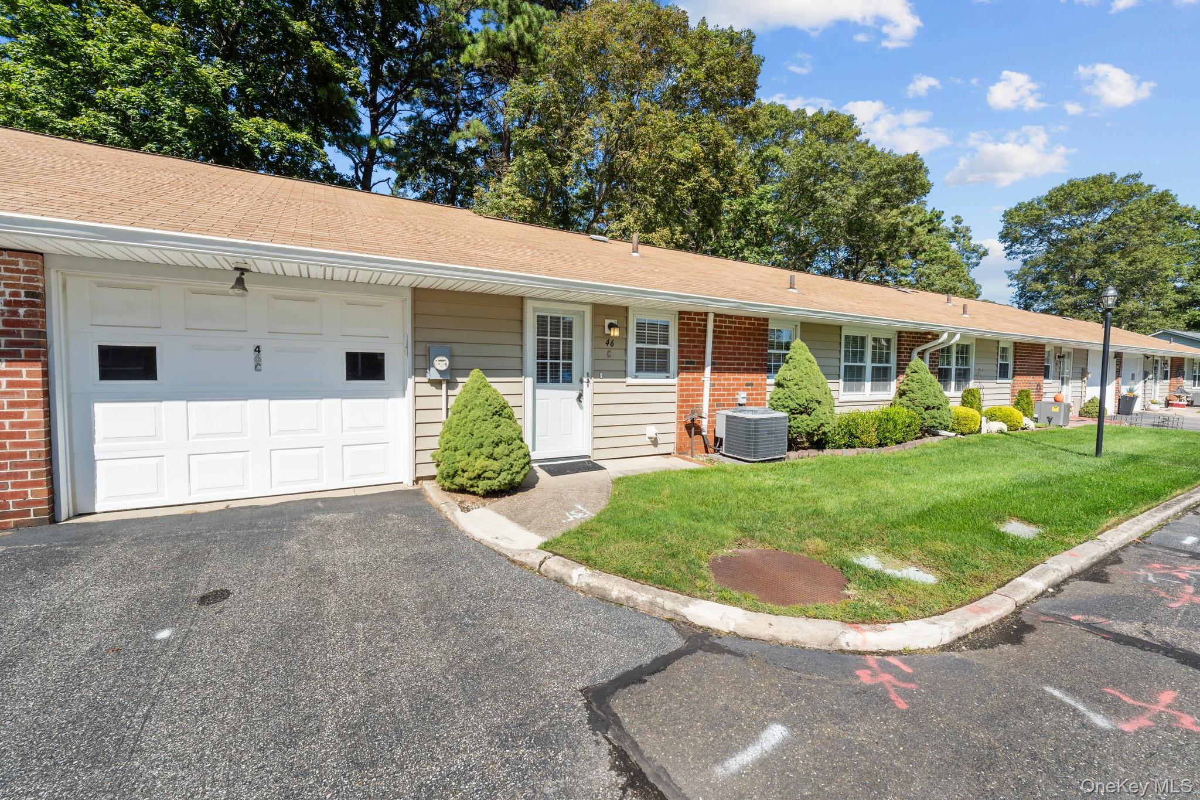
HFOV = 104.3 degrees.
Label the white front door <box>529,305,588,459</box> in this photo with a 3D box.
[{"bbox_3d":[-0.531,-0.223,6.179,0.876,1.992,0.070,-1,3,-28],"label":"white front door"}]

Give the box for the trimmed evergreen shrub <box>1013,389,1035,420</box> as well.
[{"bbox_3d":[11.053,0.109,12.164,0.410,0.780,0.410,-1,3,-28],"label":"trimmed evergreen shrub"}]

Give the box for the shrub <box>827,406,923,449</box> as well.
[{"bbox_3d":[4.823,0.416,8.168,2.250,0.620,0.750,-1,3,-28],"label":"shrub"}]

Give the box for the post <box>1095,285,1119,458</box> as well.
[{"bbox_3d":[7.979,-0.446,7.377,0.230,2.720,0.230,-1,3,-29],"label":"post"}]

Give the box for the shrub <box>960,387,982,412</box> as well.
[{"bbox_3d":[8.538,0.215,10.725,0.420,1.020,0.420,-1,3,-29],"label":"shrub"}]

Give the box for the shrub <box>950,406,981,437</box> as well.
[{"bbox_3d":[8.008,0.426,10.226,0.600,0.640,0.600,-1,3,-29],"label":"shrub"}]

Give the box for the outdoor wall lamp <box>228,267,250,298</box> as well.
[{"bbox_3d":[-3.216,-1.050,4.156,0.155,0.270,0.180,-1,3,-28],"label":"outdoor wall lamp"}]

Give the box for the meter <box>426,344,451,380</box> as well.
[{"bbox_3d":[-1.839,-0.422,5.366,0.235,0.380,0.200,-1,3,-29],"label":"meter"}]

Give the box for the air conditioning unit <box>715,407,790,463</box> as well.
[{"bbox_3d":[2.304,0.500,7.072,0.780,0.660,0.780,-1,3,-29],"label":"air conditioning unit"}]

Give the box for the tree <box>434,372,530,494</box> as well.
[{"bbox_3d":[-1.308,0.313,5.195,1.060,1.282,1.060,-1,3,-28],"label":"tree"}]

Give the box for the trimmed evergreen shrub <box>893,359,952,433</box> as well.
[{"bbox_3d":[6.496,-0.078,9.401,0.980,1.465,0.980,-1,3,-28],"label":"trimmed evergreen shrub"}]

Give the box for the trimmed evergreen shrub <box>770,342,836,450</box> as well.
[{"bbox_3d":[3.293,-0.115,7.664,1.000,1.733,1.000,-1,3,-28],"label":"trimmed evergreen shrub"}]

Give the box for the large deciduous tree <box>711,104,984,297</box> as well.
[{"bbox_3d":[15.447,-9.231,29.156,15.000,18.000,14.000,-1,3,-29],"label":"large deciduous tree"}]

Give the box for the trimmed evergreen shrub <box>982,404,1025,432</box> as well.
[{"bbox_3d":[9.749,0.396,11.288,0.720,0.620,0.720,-1,3,-29],"label":"trimmed evergreen shrub"}]

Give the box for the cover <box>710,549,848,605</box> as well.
[{"bbox_3d":[1.134,1.132,2.998,0.840,0.050,0.840,0,3,0],"label":"cover"}]

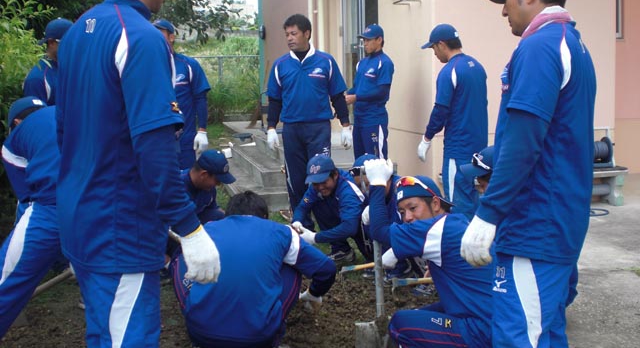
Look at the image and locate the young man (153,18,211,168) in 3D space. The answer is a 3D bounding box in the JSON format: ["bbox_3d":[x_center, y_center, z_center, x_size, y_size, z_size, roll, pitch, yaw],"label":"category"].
[{"bbox_3d":[-1.017,-0.215,4.913,0.560,1.720,0.340,1,8,17],"label":"young man"}]

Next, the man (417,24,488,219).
[{"bbox_3d":[0.907,-0.178,4.773,0.380,1.680,0.480,5,10,36],"label":"man"}]

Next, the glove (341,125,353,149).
[{"bbox_3d":[0.200,-0.273,5.250,0.090,0.190,0.090,3,9,24],"label":"glove"}]

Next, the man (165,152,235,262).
[{"bbox_3d":[-0.817,0.270,4.576,0.620,0.820,0.520,3,9,30],"label":"man"}]

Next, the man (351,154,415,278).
[{"bbox_3d":[0.434,0.286,4.330,0.530,0.800,0.580,3,9,30],"label":"man"}]

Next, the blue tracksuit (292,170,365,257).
[{"bbox_3d":[0.073,0.282,4.900,0.500,0.610,0.560,4,10,30],"label":"blue tracksuit"}]

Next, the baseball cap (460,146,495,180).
[{"bbox_3d":[0.937,-0.052,4.050,0.265,0.150,0.175,-28,20,-25],"label":"baseball cap"}]

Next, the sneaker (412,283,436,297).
[{"bbox_3d":[0.667,0.689,4.301,0.280,0.100,0.105,-9,11,-40],"label":"sneaker"}]

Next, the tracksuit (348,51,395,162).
[{"bbox_3d":[0.430,-0.349,6.050,0.460,1.400,0.350,7,12,43],"label":"tracksuit"}]

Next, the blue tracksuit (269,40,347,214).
[{"bbox_3d":[-0.090,-0.304,5.280,0.600,1.380,0.310,1,9,16],"label":"blue tracksuit"}]

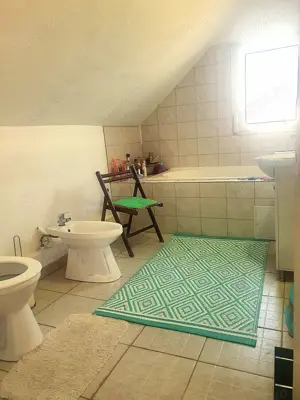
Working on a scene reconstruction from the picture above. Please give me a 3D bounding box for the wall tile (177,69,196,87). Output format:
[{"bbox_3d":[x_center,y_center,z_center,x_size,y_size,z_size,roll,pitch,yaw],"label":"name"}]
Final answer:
[{"bbox_3d":[0.418,-1.459,3.606,0.248,0.200,0.010,1,12,24],"label":"wall tile"}]

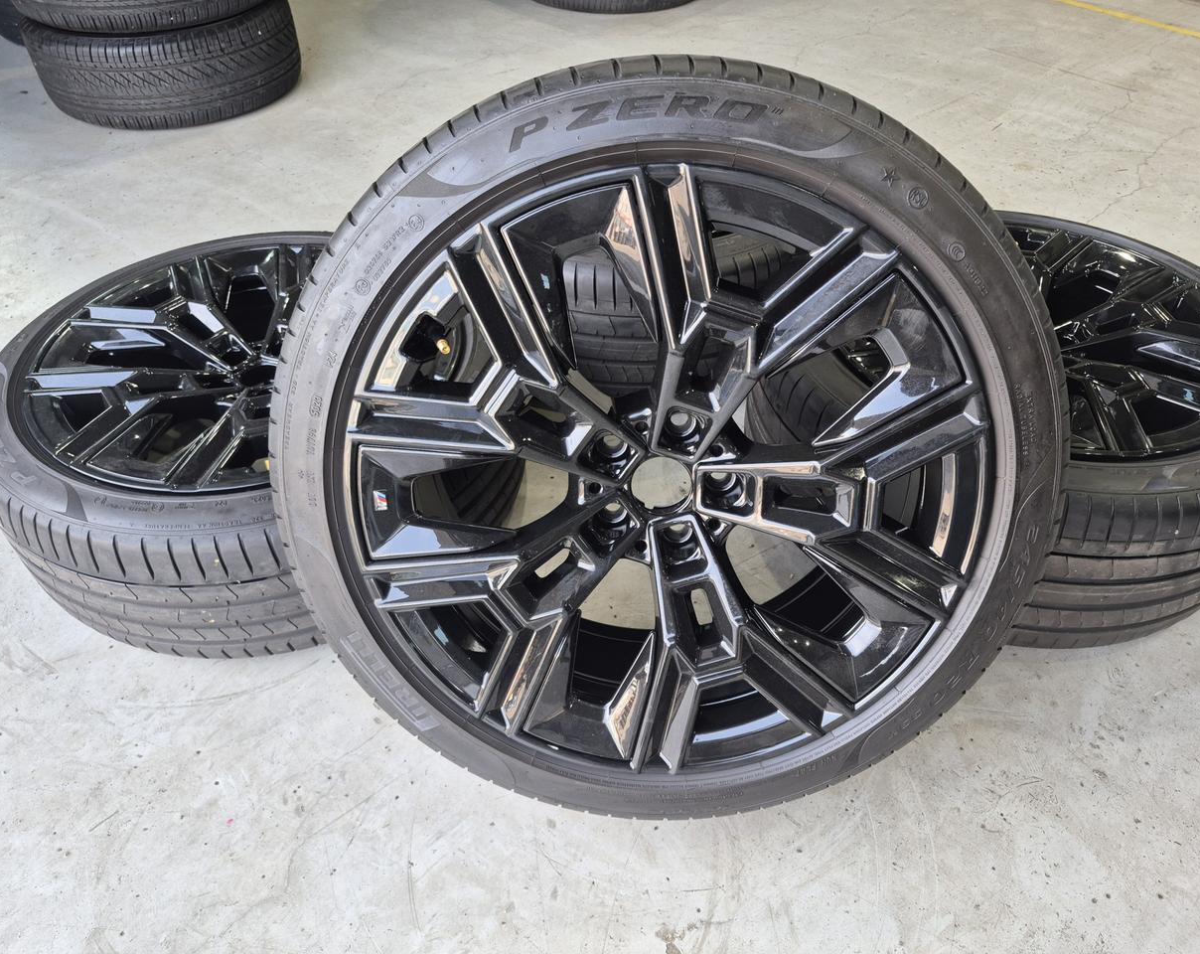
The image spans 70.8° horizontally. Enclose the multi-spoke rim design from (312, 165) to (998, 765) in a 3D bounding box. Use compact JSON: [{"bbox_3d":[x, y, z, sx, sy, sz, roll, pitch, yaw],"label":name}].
[{"bbox_3d":[0.057,-0.014,0.821,0.546,0.546,0.230,2,20,1],"label":"multi-spoke rim design"}]

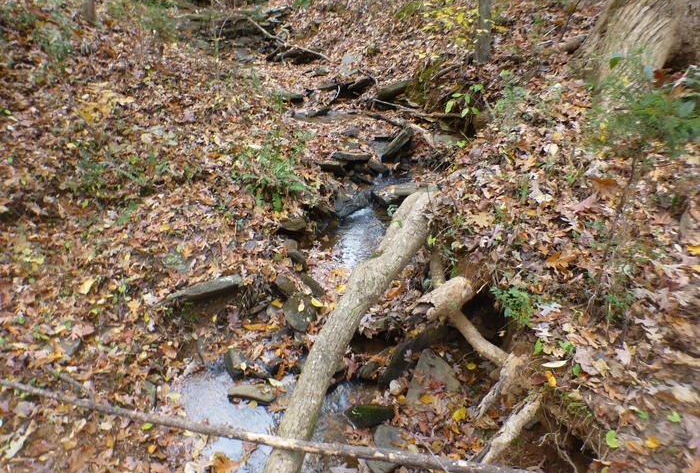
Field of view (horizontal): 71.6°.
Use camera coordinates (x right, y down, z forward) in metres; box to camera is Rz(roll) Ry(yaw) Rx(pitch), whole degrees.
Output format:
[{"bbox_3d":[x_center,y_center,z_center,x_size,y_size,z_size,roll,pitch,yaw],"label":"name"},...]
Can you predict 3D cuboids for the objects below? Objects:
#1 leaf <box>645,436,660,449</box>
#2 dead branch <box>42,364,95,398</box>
[{"bbox_3d":[0.948,0.645,1.520,0.043,0.015,0.040,0,33,0],"label":"leaf"},{"bbox_3d":[-1.299,0.669,2.240,0.320,0.035,0.035,25,26,15],"label":"dead branch"}]

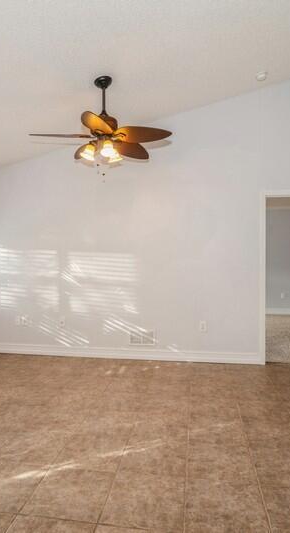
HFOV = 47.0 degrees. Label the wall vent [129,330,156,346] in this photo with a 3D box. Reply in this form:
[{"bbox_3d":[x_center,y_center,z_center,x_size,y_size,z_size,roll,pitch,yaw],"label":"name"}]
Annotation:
[{"bbox_3d":[-0.036,0.934,4.329,0.330,0.185,0.020,0,1,9],"label":"wall vent"}]

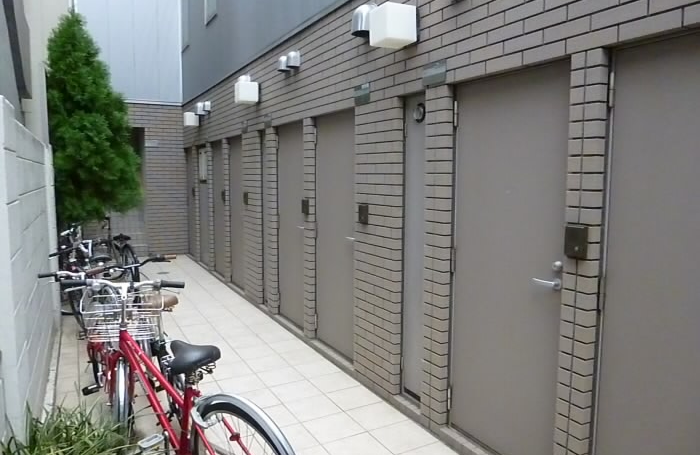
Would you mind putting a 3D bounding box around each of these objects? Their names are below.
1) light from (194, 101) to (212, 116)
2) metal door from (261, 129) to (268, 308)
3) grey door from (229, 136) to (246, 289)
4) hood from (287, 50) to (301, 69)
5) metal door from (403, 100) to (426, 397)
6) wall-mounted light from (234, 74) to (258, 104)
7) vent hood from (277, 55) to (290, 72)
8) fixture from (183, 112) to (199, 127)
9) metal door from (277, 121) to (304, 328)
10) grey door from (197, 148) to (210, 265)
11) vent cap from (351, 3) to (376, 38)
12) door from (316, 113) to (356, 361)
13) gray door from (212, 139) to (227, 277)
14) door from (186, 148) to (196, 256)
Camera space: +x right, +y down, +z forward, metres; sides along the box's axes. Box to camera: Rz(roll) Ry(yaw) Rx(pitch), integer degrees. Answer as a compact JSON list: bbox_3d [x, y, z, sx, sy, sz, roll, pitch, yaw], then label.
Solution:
[{"bbox_3d":[-2.254,-1.800,7.633,0.145,0.190,0.180,-3,7,-29],"label":"light"},{"bbox_3d":[-0.900,-0.111,5.643,0.070,1.920,0.320,-3,7,-29],"label":"metal door"},{"bbox_3d":[-1.409,-0.181,6.606,0.055,1.960,0.815,-3,6,-29],"label":"grey door"},{"bbox_3d":[-0.511,-1.502,4.517,0.120,0.145,0.132,-3,6,-29],"label":"hood"},{"bbox_3d":[0.449,0.162,3.270,0.050,1.968,0.287,-3,7,-28],"label":"metal door"},{"bbox_3d":[-1.106,-1.447,5.478,0.243,0.203,0.185,-3,6,-29],"label":"wall-mounted light"},{"bbox_3d":[-0.613,-1.522,4.701,0.120,0.143,0.132,-3,6,-29],"label":"vent hood"},{"bbox_3d":[-2.493,-1.710,8.004,0.215,0.200,0.200,-3,7,-29],"label":"fixture"},{"bbox_3d":[-0.530,-0.017,5.018,0.055,1.970,0.810,-3,6,-29],"label":"metal door"},{"bbox_3d":[-2.284,-0.374,8.138,0.070,1.885,0.770,-3,7,-29],"label":"grey door"},{"bbox_3d":[0.087,-1.410,3.407,0.145,0.190,0.175,-3,7,-29],"label":"vent cap"},{"bbox_3d":[-0.070,0.069,4.188,0.055,1.970,0.805,-3,6,-29],"label":"door"},{"bbox_3d":[-1.839,-0.290,7.337,0.070,1.905,0.760,-3,7,-29],"label":"gray door"},{"bbox_3d":[-2.734,-0.417,9.002,0.055,1.945,0.800,-3,6,-29],"label":"door"}]

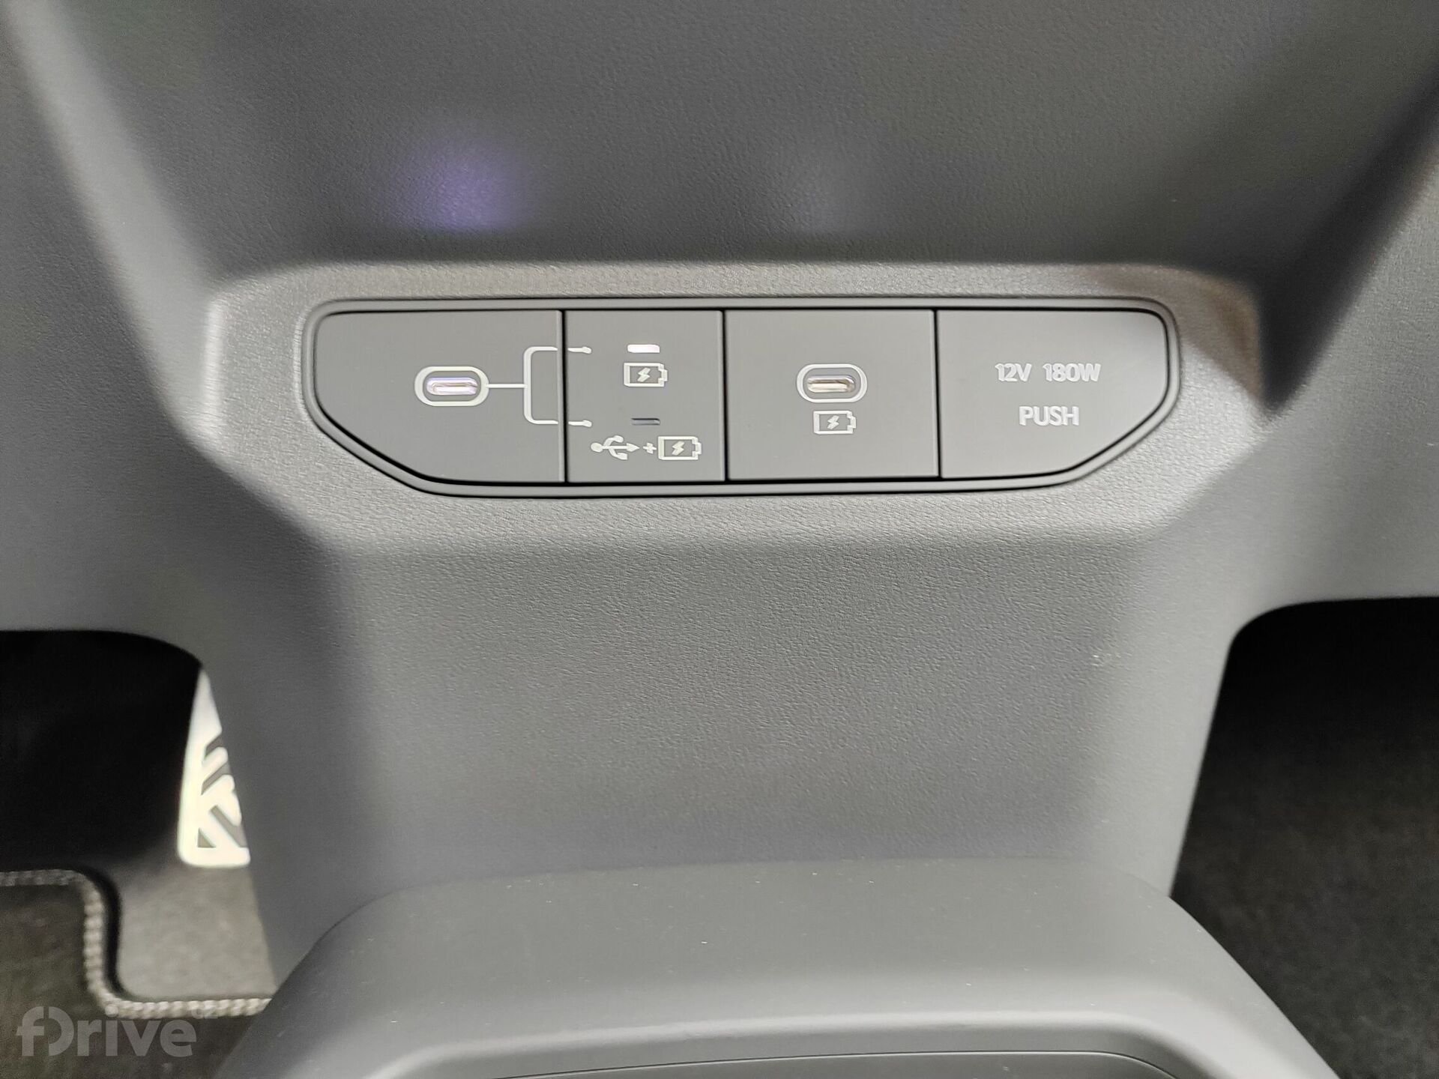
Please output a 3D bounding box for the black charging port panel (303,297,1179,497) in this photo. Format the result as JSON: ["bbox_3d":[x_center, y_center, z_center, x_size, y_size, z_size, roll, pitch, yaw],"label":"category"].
[{"bbox_3d":[0.006,-0.027,0.212,0.162,0.037,0.012,-1,-2,-4],"label":"black charging port panel"}]

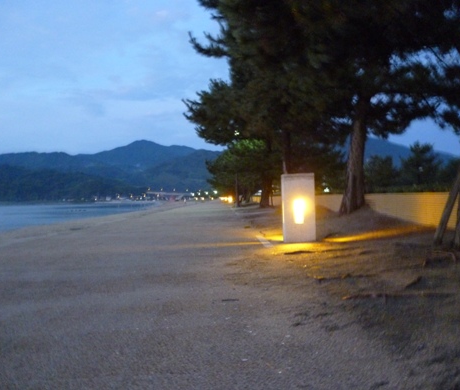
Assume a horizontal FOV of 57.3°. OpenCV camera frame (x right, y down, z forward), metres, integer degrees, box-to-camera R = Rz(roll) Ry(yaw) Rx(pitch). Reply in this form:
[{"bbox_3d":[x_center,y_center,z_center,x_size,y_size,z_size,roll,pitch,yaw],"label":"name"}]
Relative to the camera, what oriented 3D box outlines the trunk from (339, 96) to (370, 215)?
[{"bbox_3d":[4.736,-1.503,16.000,1.050,4.400,1.000,-2,0,-1],"label":"trunk"}]

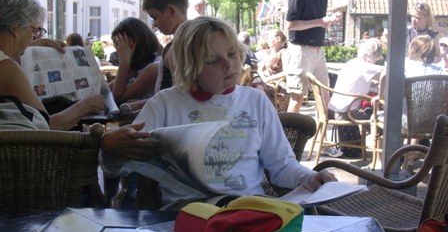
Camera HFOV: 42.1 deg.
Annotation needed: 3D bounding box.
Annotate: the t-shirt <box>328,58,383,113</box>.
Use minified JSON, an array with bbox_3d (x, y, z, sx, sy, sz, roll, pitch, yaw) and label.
[{"bbox_3d":[1.230,-0.287,5.450,0.420,0.520,0.470,-2,8,-24],"label":"t-shirt"}]

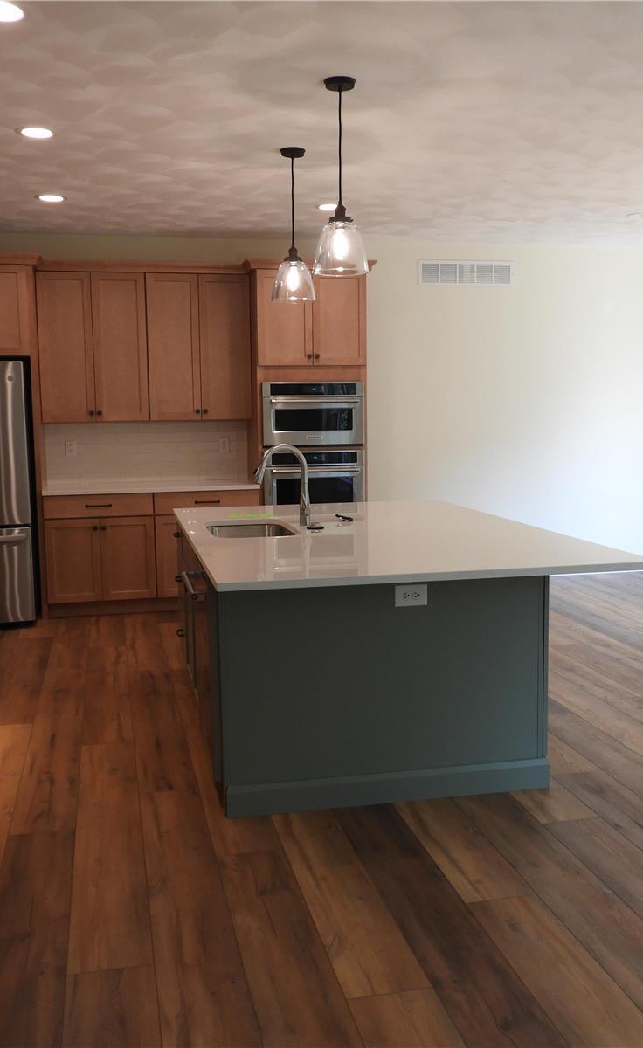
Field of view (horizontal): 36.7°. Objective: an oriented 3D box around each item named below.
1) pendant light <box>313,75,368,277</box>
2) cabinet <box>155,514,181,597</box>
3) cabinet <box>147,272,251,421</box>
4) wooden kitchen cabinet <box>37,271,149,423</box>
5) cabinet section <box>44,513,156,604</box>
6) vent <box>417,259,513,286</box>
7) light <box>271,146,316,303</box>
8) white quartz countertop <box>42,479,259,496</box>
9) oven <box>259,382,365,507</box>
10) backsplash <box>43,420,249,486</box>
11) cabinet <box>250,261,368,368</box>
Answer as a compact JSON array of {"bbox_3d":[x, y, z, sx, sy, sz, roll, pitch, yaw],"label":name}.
[{"bbox_3d":[0.077,-1.374,3.872,0.230,0.738,0.230,0,7,0],"label":"pendant light"},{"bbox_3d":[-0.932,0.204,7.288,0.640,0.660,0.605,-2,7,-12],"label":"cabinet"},{"bbox_3d":[-0.928,-1.313,7.286,0.757,1.063,0.320,-2,7,-12],"label":"cabinet"},{"bbox_3d":[-1.668,-1.287,7.128,0.757,1.066,0.320,-2,7,-12],"label":"wooden kitchen cabinet"},{"bbox_3d":[-1.617,0.217,7.155,0.752,0.609,0.582,-2,7,-12],"label":"cabinet section"},{"bbox_3d":[1.171,-2.023,7.805,0.809,0.201,0.025,-2,7,-12],"label":"vent"},{"bbox_3d":[-0.144,-1.503,4.904,0.222,0.735,0.222,-2,7,-12],"label":"light"},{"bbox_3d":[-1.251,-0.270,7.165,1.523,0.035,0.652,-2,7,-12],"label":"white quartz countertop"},{"bbox_3d":[-0.109,-0.466,7.357,0.753,1.193,0.610,-2,7,-12],"label":"oven"},{"bbox_3d":[-1.325,-0.558,7.446,1.520,0.463,0.020,-2,7,-12],"label":"backsplash"},{"bbox_3d":[-0.129,-1.537,7.271,0.810,0.720,0.615,-2,7,-12],"label":"cabinet"}]

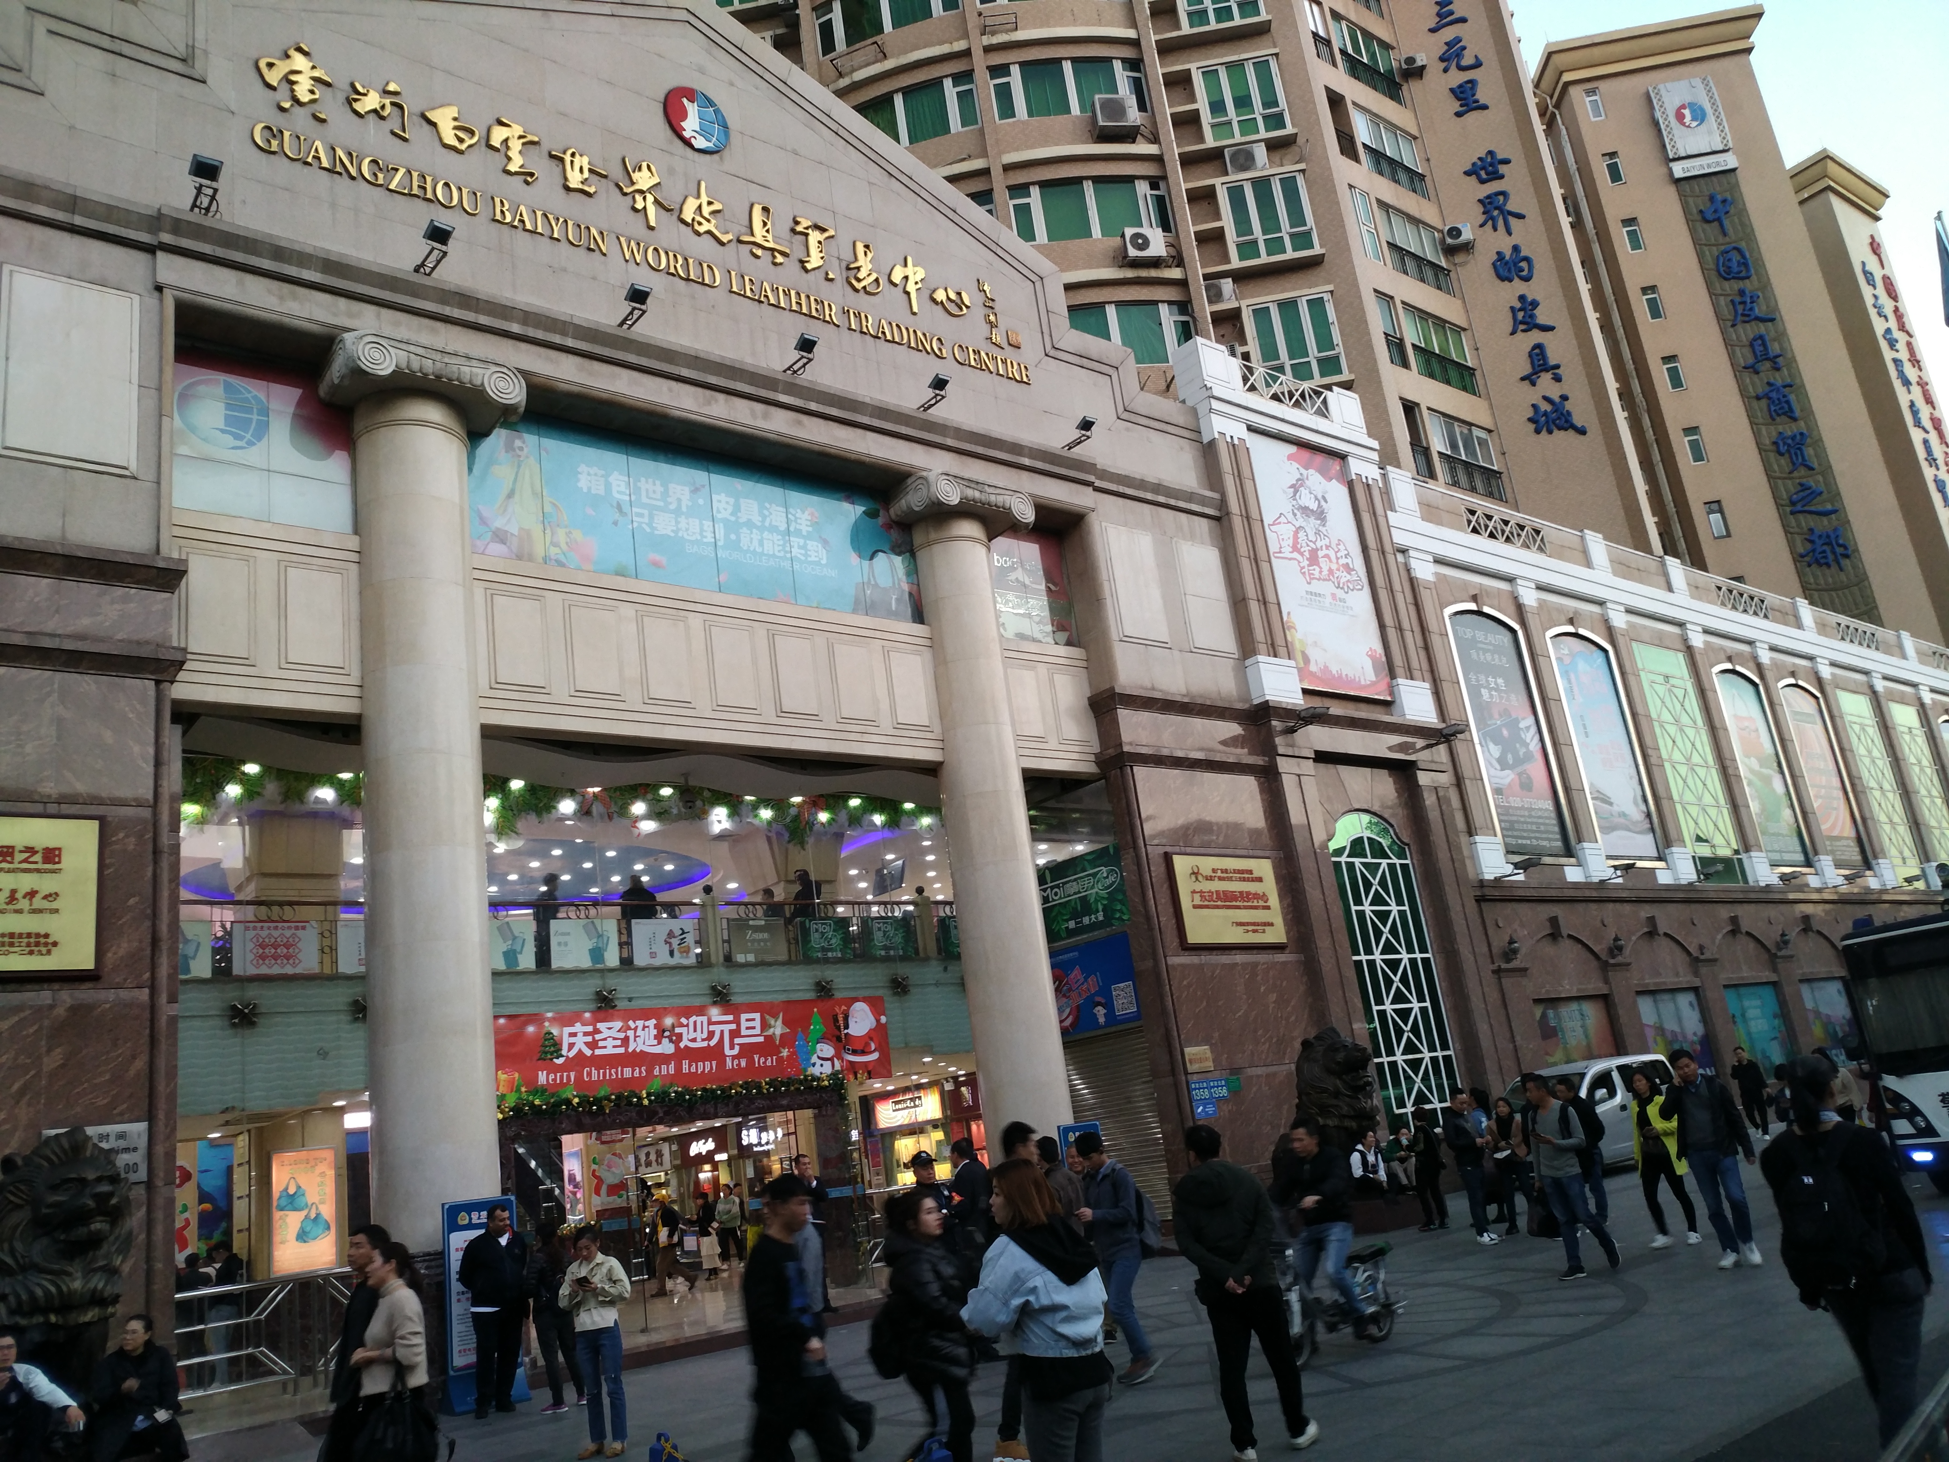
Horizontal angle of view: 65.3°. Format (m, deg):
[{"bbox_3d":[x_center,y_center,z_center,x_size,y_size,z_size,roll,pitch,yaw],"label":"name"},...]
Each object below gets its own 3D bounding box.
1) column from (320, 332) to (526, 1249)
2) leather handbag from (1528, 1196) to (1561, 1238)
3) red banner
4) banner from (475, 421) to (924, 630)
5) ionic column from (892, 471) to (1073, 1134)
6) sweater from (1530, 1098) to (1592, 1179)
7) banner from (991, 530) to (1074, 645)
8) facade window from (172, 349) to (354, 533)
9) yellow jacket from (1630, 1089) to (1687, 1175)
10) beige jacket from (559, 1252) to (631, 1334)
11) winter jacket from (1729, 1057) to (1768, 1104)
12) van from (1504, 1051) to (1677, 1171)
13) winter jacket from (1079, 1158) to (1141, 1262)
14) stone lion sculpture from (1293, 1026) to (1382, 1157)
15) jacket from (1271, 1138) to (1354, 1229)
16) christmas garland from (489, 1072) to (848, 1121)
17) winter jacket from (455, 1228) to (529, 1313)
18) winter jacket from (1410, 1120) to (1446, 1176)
[{"bbox_3d":[-6.944,0.583,19.449,2.150,11.600,2.000,6,-21,-40],"label":"column"},{"bbox_3d":[5.086,4.326,13.551,0.330,0.380,0.170,-7,-16,-3],"label":"leather handbag"},{"bbox_3d":[-3.770,4.468,21.376,6.500,1.220,0.050,6,-21,-40],"label":"red banner"},{"bbox_3d":[-3.665,-2.903,21.326,7.600,2.100,0.060,6,-21,-40],"label":"banner"},{"bbox_3d":[0.414,2.010,22.885,2.050,11.800,1.900,6,-21,-40],"label":"ionic column"},{"bbox_3d":[5.210,3.620,13.480,0.380,0.700,0.520,6,-21,-40],"label":"sweater"},{"bbox_3d":[1.094,-2.689,28.205,1.980,2.250,0.060,6,-21,-40],"label":"banner"},{"bbox_3d":[-8.149,-3.309,17.529,2.000,2.020,0.100,6,-21,-40],"label":"facade window"},{"bbox_3d":[6.600,3.880,14.740,0.550,0.820,0.360,-16,-18,25],"label":"yellow jacket"},{"bbox_3d":[-2.820,4.190,11.350,0.530,0.570,0.330,-9,-16,2],"label":"beige jacket"},{"bbox_3d":[15.795,7.119,31.063,0.580,0.820,0.360,-19,-19,33],"label":"winter jacket"},{"bbox_3d":[10.940,7.064,27.500,4.400,1.870,1.700,6,-21,-40],"label":"van"},{"bbox_3d":[0.985,3.498,11.125,0.400,0.710,0.430,0,-18,-26],"label":"winter jacket"},{"bbox_3d":[5.225,5.656,22.543,1.100,2.450,1.550,6,-21,-40],"label":"stone lion sculpture"},{"bbox_3d":[2.425,3.273,11.026,0.460,0.580,0.540,4,-20,-37],"label":"jacket"},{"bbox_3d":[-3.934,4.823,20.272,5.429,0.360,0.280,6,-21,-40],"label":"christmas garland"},{"bbox_3d":[-4.701,5.250,14.840,0.640,0.730,0.380,5,-20,-37],"label":"winter jacket"},{"bbox_3d":[6.399,5.884,21.460,0.440,0.720,0.320,3,-20,-35],"label":"winter jacket"}]

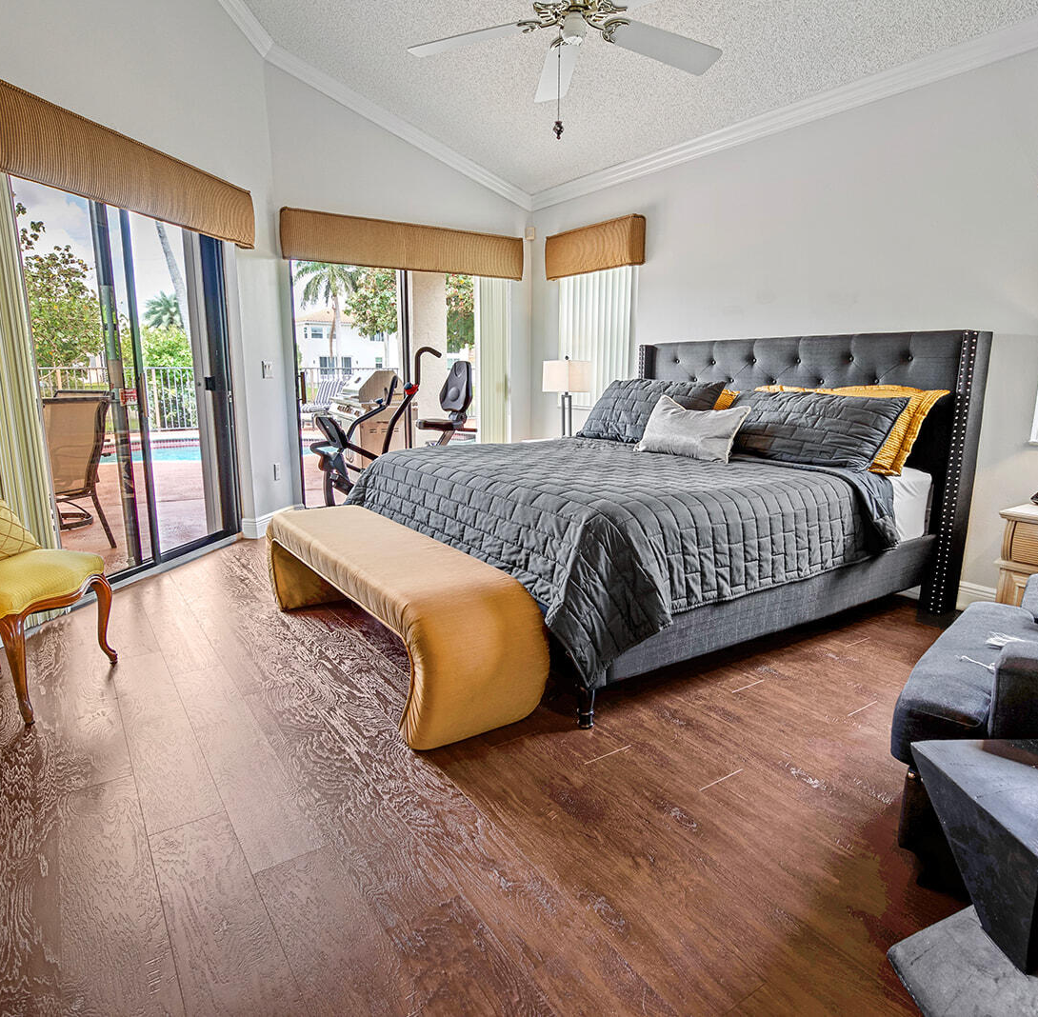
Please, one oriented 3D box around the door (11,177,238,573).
[{"bbox_3d":[-2.209,-0.621,3.921,0.082,2.033,1.739,3,11,12],"label":"door"}]

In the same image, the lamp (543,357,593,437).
[{"bbox_3d":[0.395,-0.893,5.680,0.235,0.711,0.335,-7,13,-35],"label":"lamp"}]

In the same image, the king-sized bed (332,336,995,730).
[{"bbox_3d":[0.649,-0.170,3.421,2.326,1.392,2.075,-7,13,-35],"label":"king-sized bed"}]

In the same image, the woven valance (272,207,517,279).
[{"bbox_3d":[-0.864,-2.088,5.474,2.008,0.342,0.135,-6,13,-31],"label":"woven valance"}]

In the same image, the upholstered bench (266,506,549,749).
[{"bbox_3d":[-0.591,0.389,2.867,0.464,0.482,1.774,-7,13,-35],"label":"upholstered bench"}]

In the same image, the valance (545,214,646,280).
[{"bbox_3d":[0.587,-2.066,5.433,0.135,0.342,1.038,-7,13,-35],"label":"valance"}]

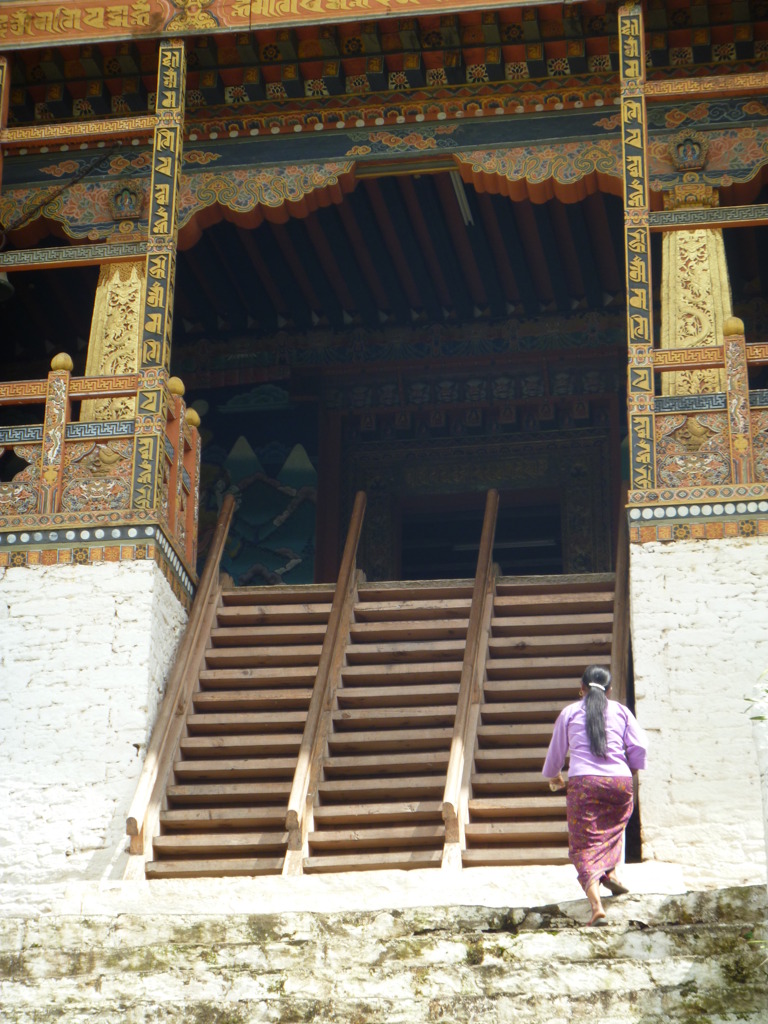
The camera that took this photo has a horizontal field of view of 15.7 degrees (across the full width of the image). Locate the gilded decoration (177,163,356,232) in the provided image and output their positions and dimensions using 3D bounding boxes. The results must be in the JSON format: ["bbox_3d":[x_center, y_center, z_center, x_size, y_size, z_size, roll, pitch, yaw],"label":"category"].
[{"bbox_3d":[-0.791,-2.118,19.112,1.250,0.480,0.280,-3,-24,9],"label":"gilded decoration"}]

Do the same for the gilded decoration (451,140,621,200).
[{"bbox_3d":[1.051,-2.232,18.809,1.130,0.440,0.280,-3,-24,9],"label":"gilded decoration"}]

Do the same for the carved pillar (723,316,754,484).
[{"bbox_3d":[2.248,-0.719,17.605,0.140,1.180,0.140,-3,-24,9],"label":"carved pillar"}]

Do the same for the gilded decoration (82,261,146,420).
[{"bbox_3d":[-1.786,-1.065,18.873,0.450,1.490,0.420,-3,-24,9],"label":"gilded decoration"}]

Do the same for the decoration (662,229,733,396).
[{"bbox_3d":[2.057,-1.188,18.214,0.470,1.360,0.380,-3,-24,9],"label":"decoration"}]

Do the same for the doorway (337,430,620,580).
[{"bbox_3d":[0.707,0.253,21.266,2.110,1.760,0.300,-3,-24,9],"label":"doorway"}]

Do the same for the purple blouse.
[{"bbox_3d":[1.177,1.261,15.477,0.580,0.490,0.310,-3,-24,9],"label":"purple blouse"}]

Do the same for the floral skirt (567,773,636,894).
[{"bbox_3d":[1.186,1.756,15.235,0.380,0.690,0.360,-3,-24,9],"label":"floral skirt"}]

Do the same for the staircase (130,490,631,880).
[{"bbox_3d":[0.140,0.958,17.499,2.910,3.400,2.130,-3,-24,9],"label":"staircase"}]

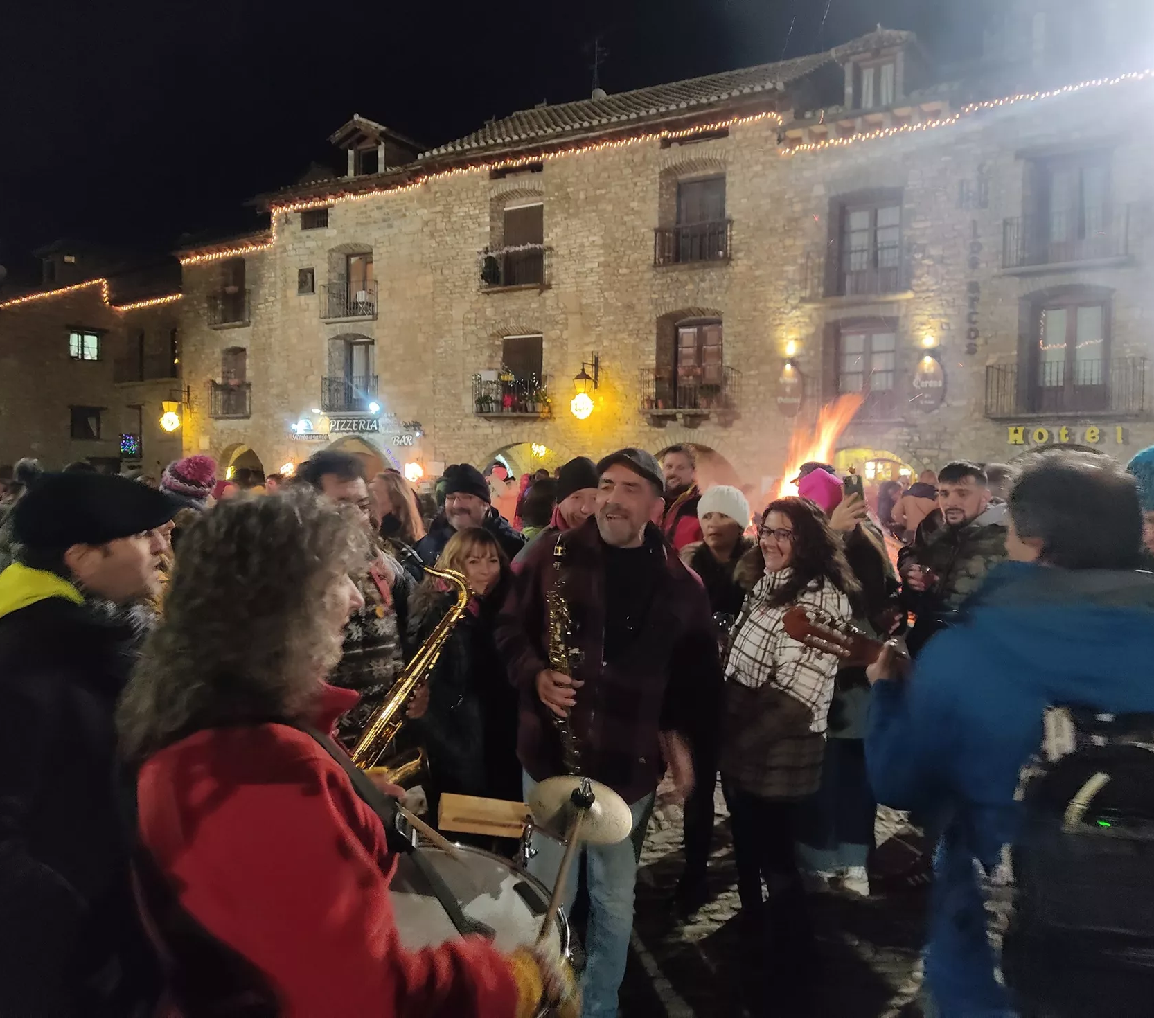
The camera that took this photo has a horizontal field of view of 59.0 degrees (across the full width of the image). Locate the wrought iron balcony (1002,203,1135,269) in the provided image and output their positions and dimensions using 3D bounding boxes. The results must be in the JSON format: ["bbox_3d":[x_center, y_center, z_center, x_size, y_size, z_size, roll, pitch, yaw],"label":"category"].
[{"bbox_3d":[9.419,-5.190,19.633,2.250,1.000,0.500,2,2,32],"label":"wrought iron balcony"}]

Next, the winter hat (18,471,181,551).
[{"bbox_3d":[-0.808,0.001,1.720,0.280,0.130,0.250,0,2,-29],"label":"winter hat"}]

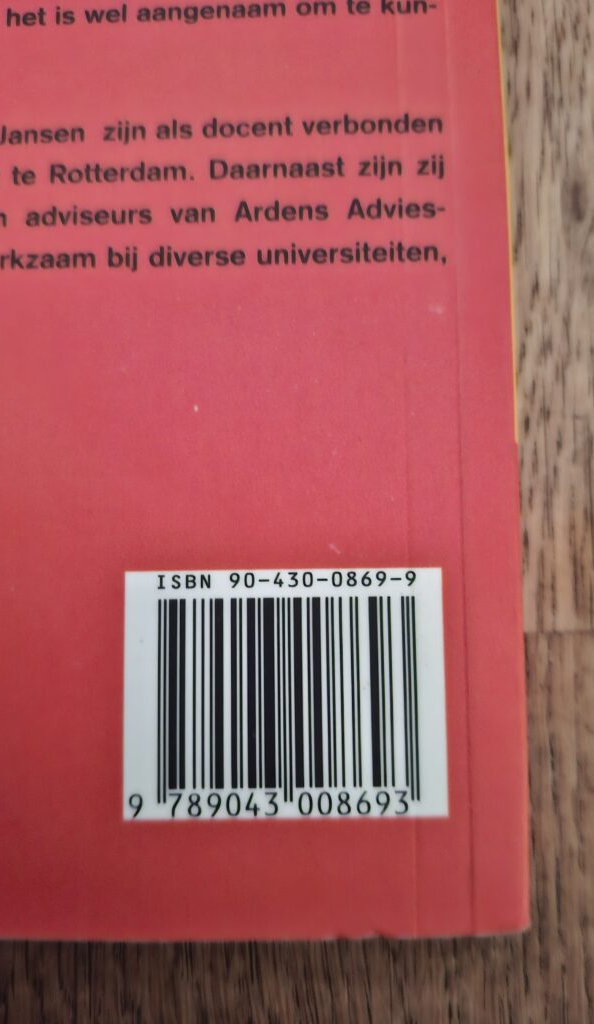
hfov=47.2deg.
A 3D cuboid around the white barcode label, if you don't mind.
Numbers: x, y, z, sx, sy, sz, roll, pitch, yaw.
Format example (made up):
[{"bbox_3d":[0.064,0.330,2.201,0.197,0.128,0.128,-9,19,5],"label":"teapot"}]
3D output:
[{"bbox_3d":[-0.001,0.021,0.079,0.037,0.001,0.029,-1,85,1],"label":"white barcode label"}]

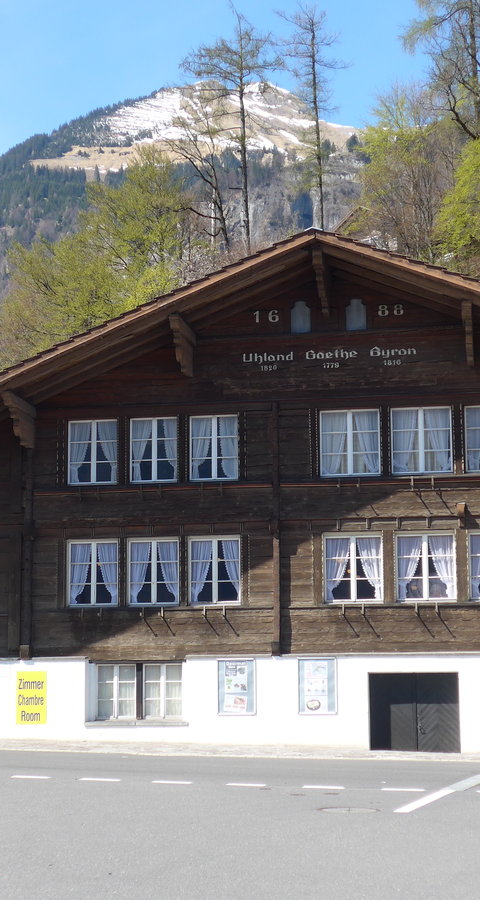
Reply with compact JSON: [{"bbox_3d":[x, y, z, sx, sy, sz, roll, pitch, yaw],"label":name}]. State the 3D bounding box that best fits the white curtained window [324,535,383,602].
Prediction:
[{"bbox_3d":[2.071,2.145,29.158,1.060,1.260,0.120,-2,-9,11],"label":"white curtained window"}]

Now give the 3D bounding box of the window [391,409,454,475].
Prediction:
[{"bbox_3d":[3.364,-0.180,29.532,1.123,1.239,0.130,-2,-9,11],"label":"window"}]

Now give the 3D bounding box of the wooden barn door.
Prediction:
[{"bbox_3d":[3.186,4.783,29.086,1.653,1.415,0.120,-2,-9,11],"label":"wooden barn door"}]

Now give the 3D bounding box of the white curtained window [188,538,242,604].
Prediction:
[{"bbox_3d":[-0.467,2.246,29.934,0.987,1.241,0.130,-2,-9,11],"label":"white curtained window"}]

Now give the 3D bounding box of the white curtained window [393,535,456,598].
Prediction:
[{"bbox_3d":[3.367,2.106,28.903,1.071,1.250,0.120,-2,-9,11],"label":"white curtained window"}]

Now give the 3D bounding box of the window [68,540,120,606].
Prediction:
[{"bbox_3d":[-2.778,2.323,30.107,0.987,1.249,0.120,-2,-9,11],"label":"window"}]

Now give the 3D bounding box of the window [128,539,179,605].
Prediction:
[{"bbox_3d":[-1.623,2.300,30.158,0.963,1.251,0.130,-2,-9,11],"label":"window"}]

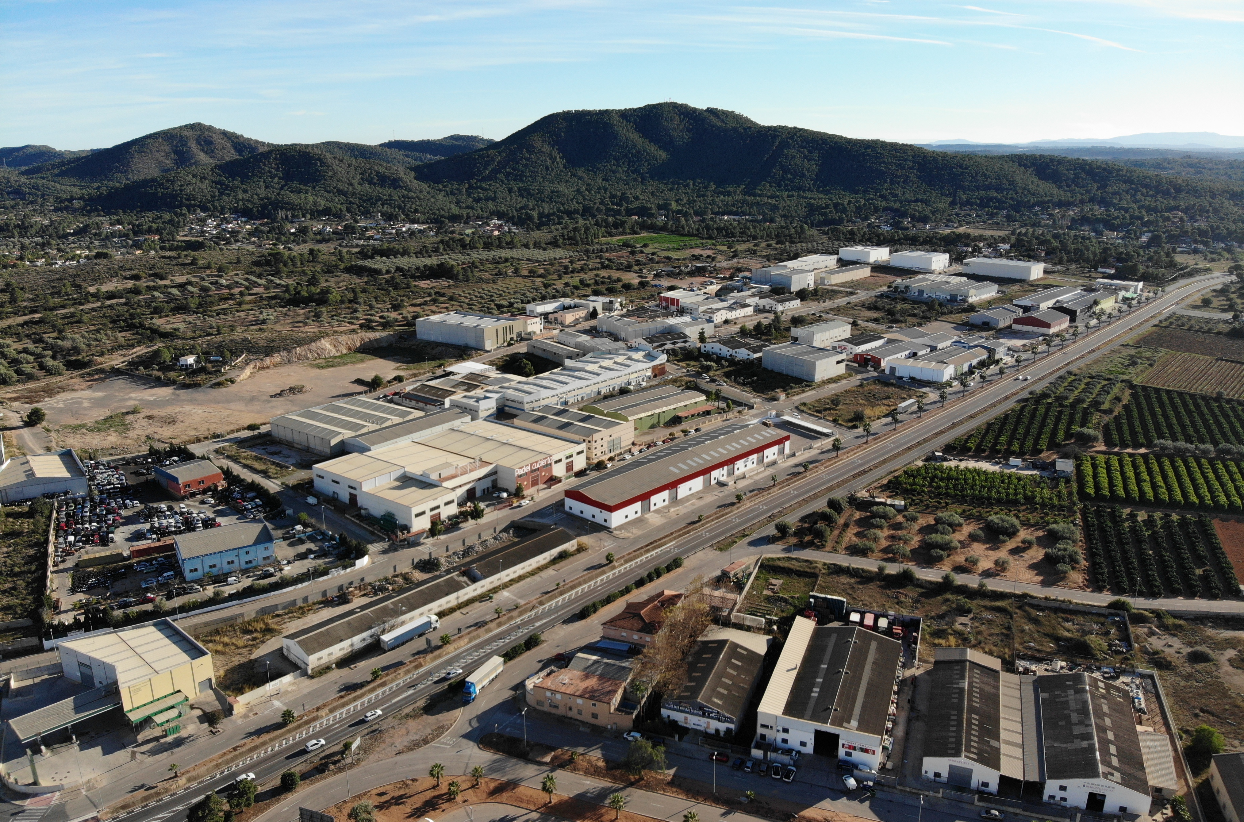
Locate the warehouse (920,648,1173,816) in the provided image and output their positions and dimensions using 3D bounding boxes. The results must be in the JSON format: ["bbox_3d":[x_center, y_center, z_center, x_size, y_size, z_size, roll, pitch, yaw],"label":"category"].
[{"bbox_3d":[88.450,66.370,182.730,44.000,7.300,41.000,6,18,19],"label":"warehouse"}]

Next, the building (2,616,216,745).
[{"bbox_3d":[-128.759,68.248,215.509,32.500,9.900,41.500,16,23,42],"label":"building"}]

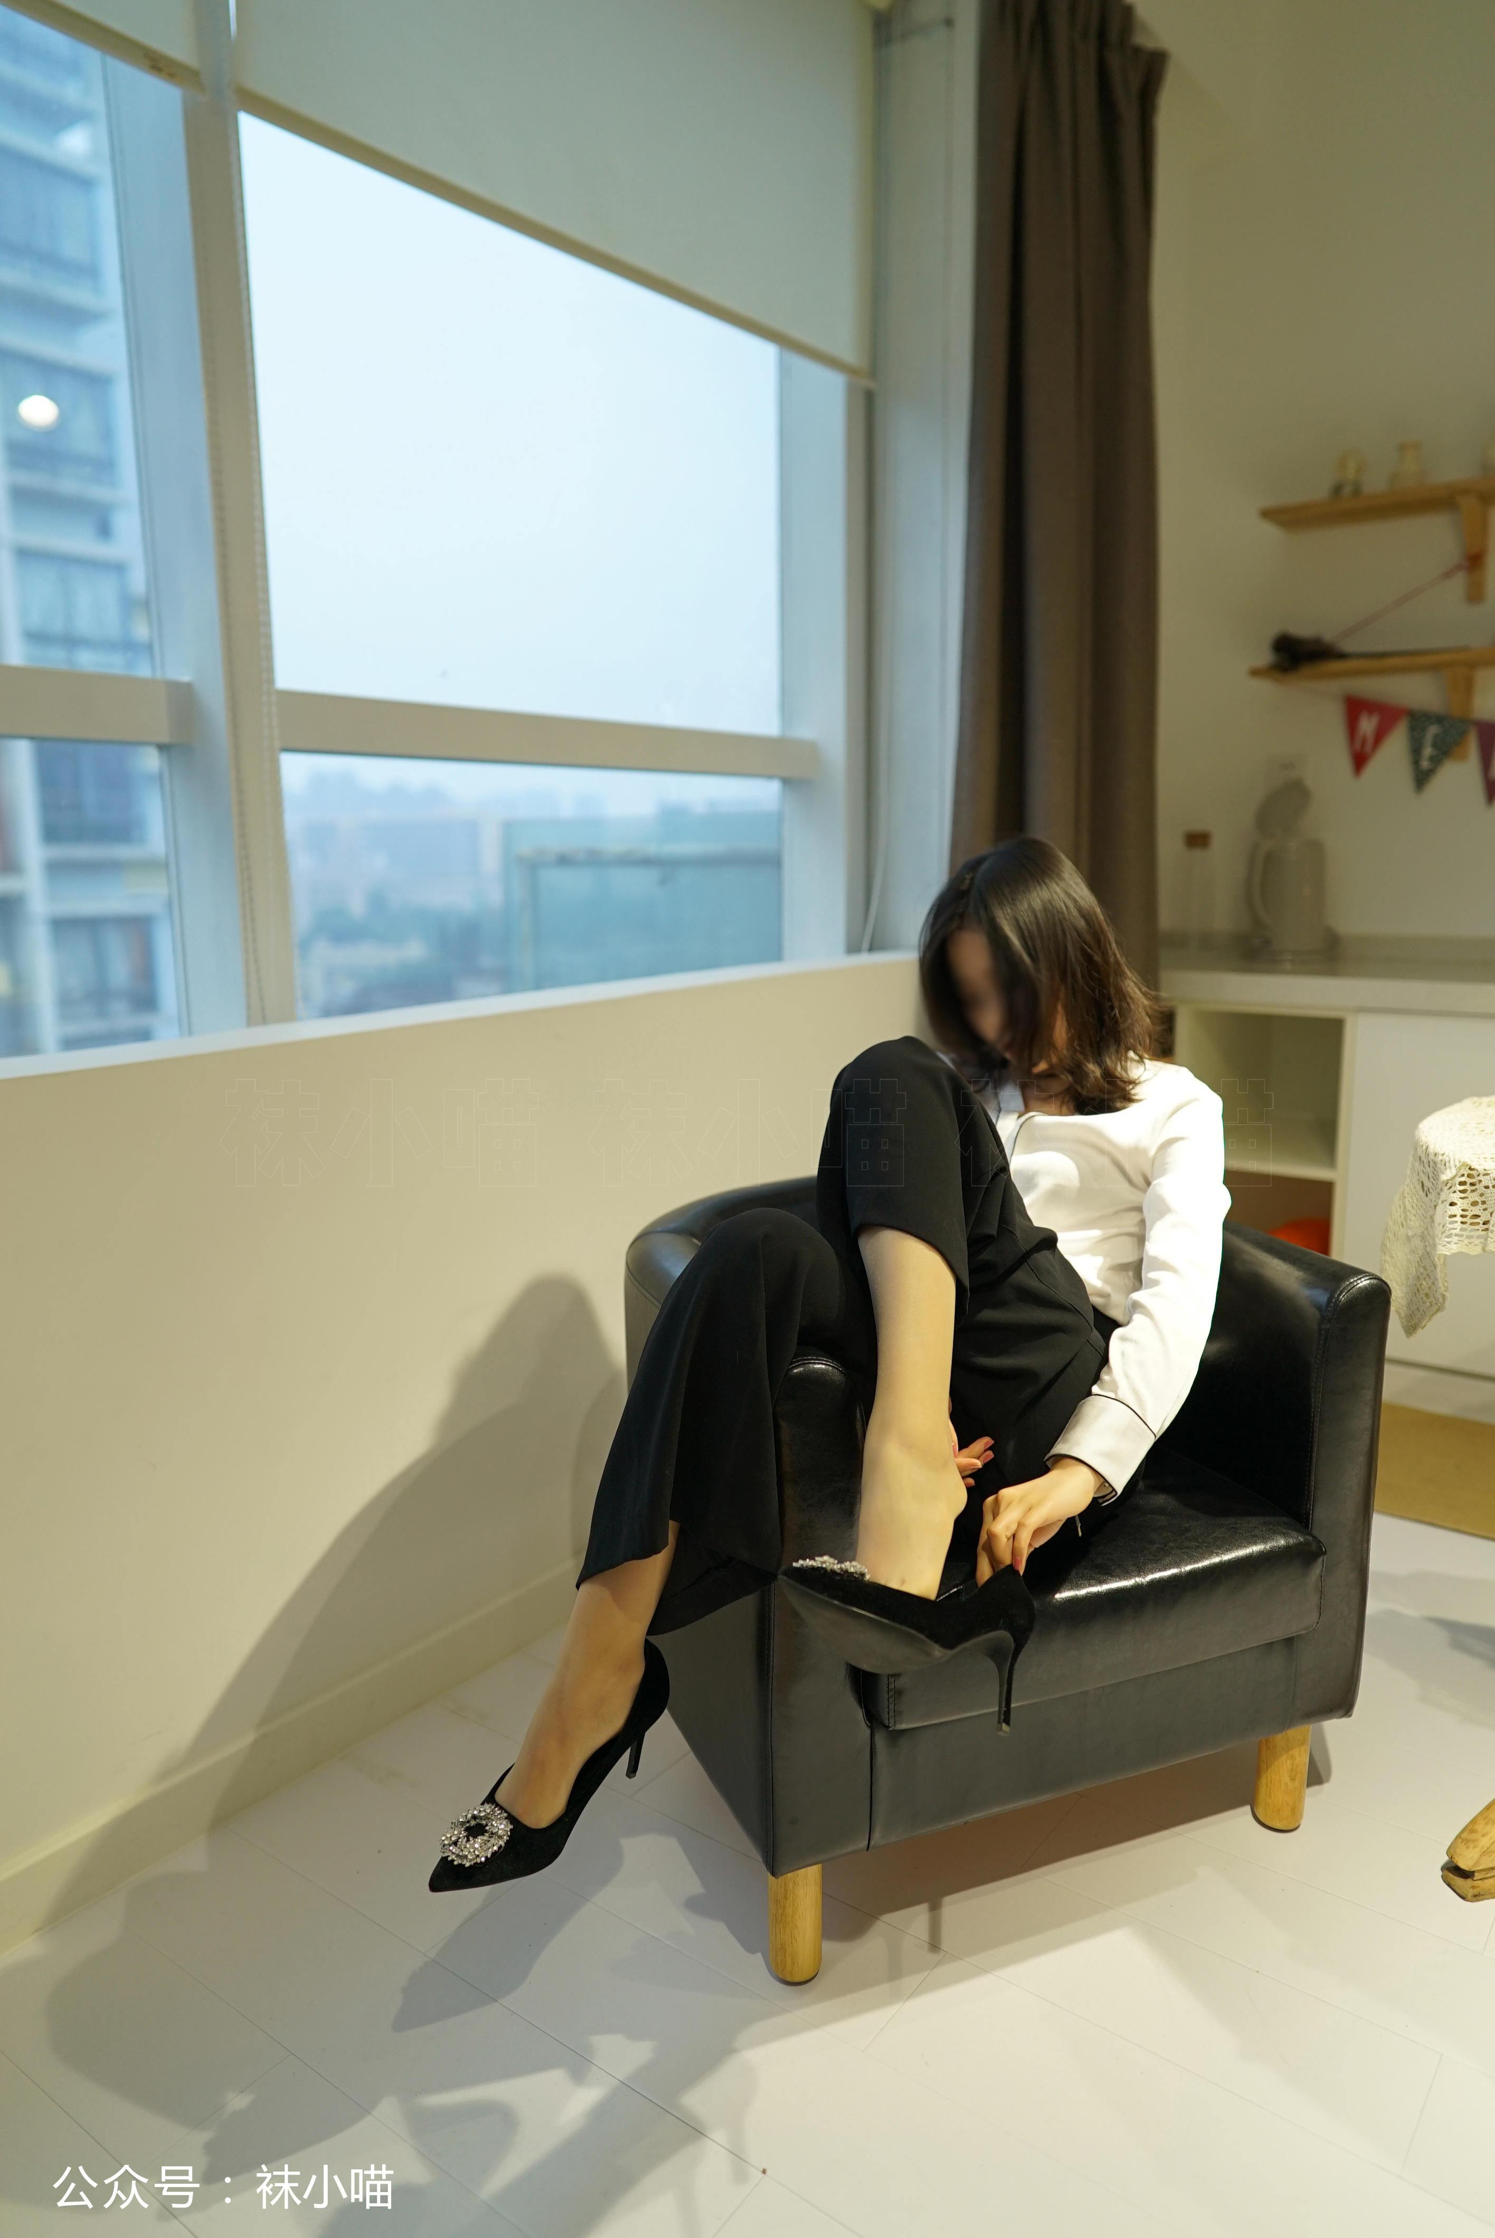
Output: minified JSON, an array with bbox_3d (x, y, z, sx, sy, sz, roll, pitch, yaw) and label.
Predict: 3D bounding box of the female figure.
[{"bbox_3d":[0.130,0.193,1.477,0.520,0.940,0.870,8,13,41],"label":"female figure"}]

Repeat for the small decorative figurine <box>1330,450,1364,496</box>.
[{"bbox_3d":[1.203,-1.291,2.995,0.063,0.102,0.055,7,12,37],"label":"small decorative figurine"}]

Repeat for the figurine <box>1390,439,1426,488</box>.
[{"bbox_3d":[1.293,-1.278,2.925,0.068,0.103,0.066,7,12,37],"label":"figurine"}]

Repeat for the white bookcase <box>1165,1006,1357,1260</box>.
[{"bbox_3d":[1.145,0.096,3.114,0.345,0.696,0.509,7,13,37],"label":"white bookcase"}]

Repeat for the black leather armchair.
[{"bbox_3d":[0.213,0.426,1.704,0.665,0.630,0.655,-5,11,-21],"label":"black leather armchair"}]

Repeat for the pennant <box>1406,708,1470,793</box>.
[{"bbox_3d":[1.334,-0.716,2.934,0.120,0.150,0.010,23,22,33],"label":"pennant"}]

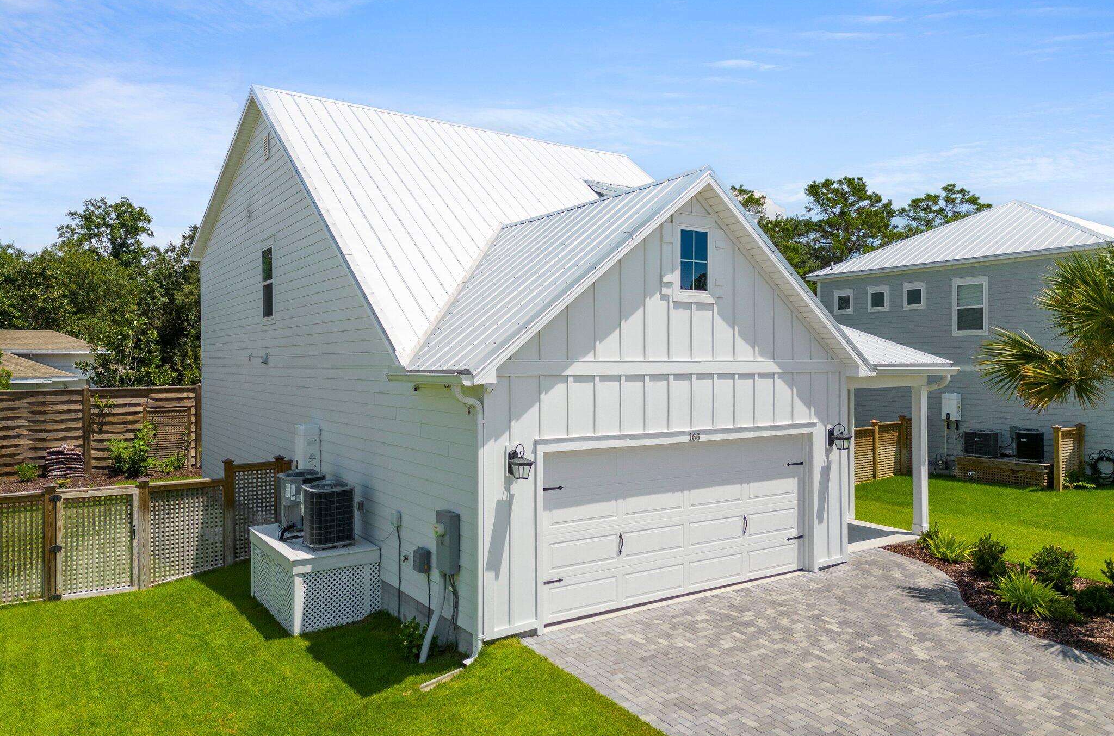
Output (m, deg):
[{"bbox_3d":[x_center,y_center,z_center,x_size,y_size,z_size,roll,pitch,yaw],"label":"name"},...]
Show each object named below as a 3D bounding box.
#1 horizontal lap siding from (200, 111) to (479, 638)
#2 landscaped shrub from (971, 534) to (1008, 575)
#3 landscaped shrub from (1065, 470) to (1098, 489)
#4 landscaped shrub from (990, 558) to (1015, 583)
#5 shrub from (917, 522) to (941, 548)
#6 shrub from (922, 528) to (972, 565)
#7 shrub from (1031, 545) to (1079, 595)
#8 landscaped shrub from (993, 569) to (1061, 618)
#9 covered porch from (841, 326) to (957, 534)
[{"bbox_3d":[-5.421,-1.287,15.368,0.200,8.500,16.250,0,0,-35],"label":"horizontal lap siding"},{"bbox_3d":[6.572,2.814,11.751,0.500,0.600,0.500,0,0,-35],"label":"landscaped shrub"},{"bbox_3d":[14.460,3.072,21.300,0.550,0.550,0.700,0,0,-34],"label":"landscaped shrub"},{"bbox_3d":[6.508,2.956,11.309,0.380,0.360,0.380,0,0,-35],"label":"landscaped shrub"},{"bbox_3d":[6.526,2.917,13.500,0.440,0.470,0.440,0,0,27],"label":"shrub"},{"bbox_3d":[6.425,2.911,12.700,0.740,0.490,0.700,0,0,27],"label":"shrub"},{"bbox_3d":[7.017,2.839,10.903,0.620,0.640,0.620,0,0,-35],"label":"shrub"},{"bbox_3d":[6.168,2.913,10.164,0.840,0.520,0.840,0,0,-35],"label":"landscaped shrub"},{"bbox_3d":[5.308,1.095,14.207,3.100,3.950,2.500,0,0,-35],"label":"covered porch"}]

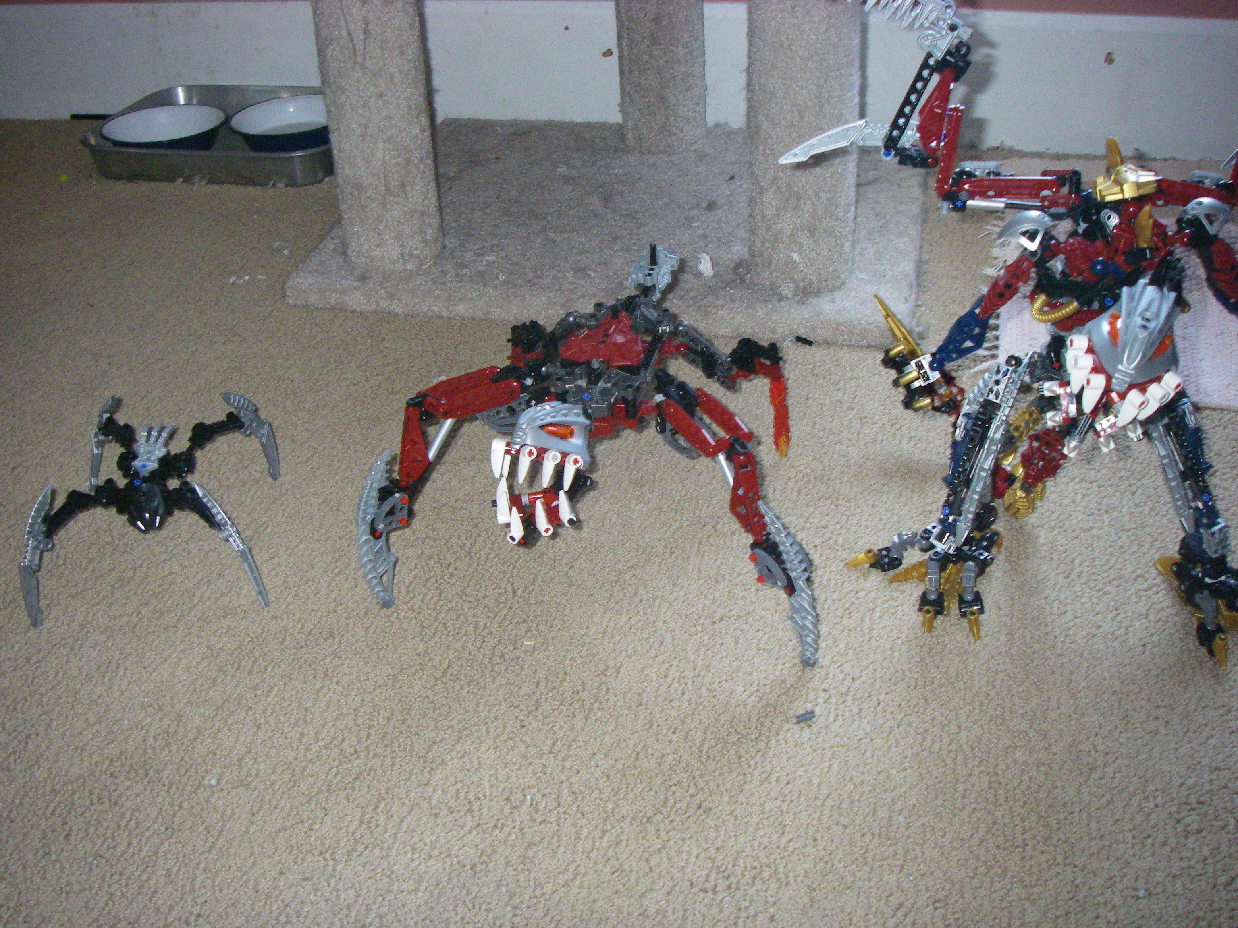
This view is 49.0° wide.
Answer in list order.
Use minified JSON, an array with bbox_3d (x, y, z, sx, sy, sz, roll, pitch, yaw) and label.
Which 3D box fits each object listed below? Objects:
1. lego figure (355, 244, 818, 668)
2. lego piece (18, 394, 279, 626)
[{"bbox_3d":[0.007,-0.027,0.812,0.264,0.136,0.247,6,31,15],"label":"lego figure"},{"bbox_3d":[-0.281,0.018,0.820,0.139,0.076,0.154,-5,30,-4],"label":"lego piece"}]

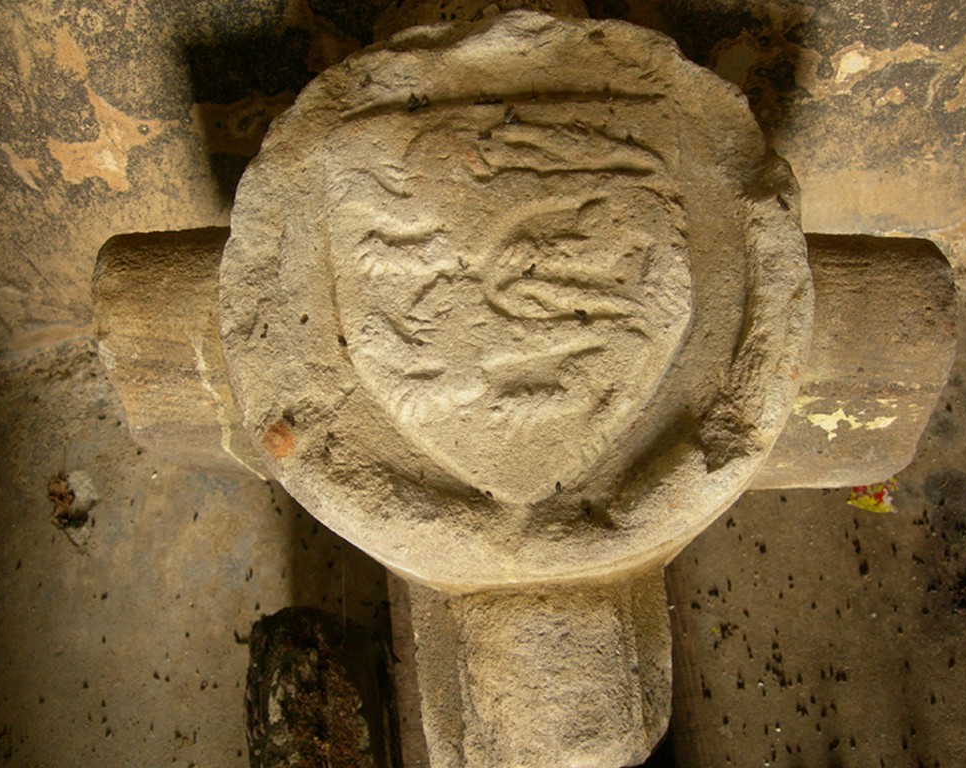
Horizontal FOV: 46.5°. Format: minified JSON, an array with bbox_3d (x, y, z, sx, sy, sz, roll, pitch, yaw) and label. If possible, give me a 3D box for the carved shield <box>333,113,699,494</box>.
[{"bbox_3d":[0.021,-0.064,0.900,0.288,0.050,0.318,-2,77,3],"label":"carved shield"}]

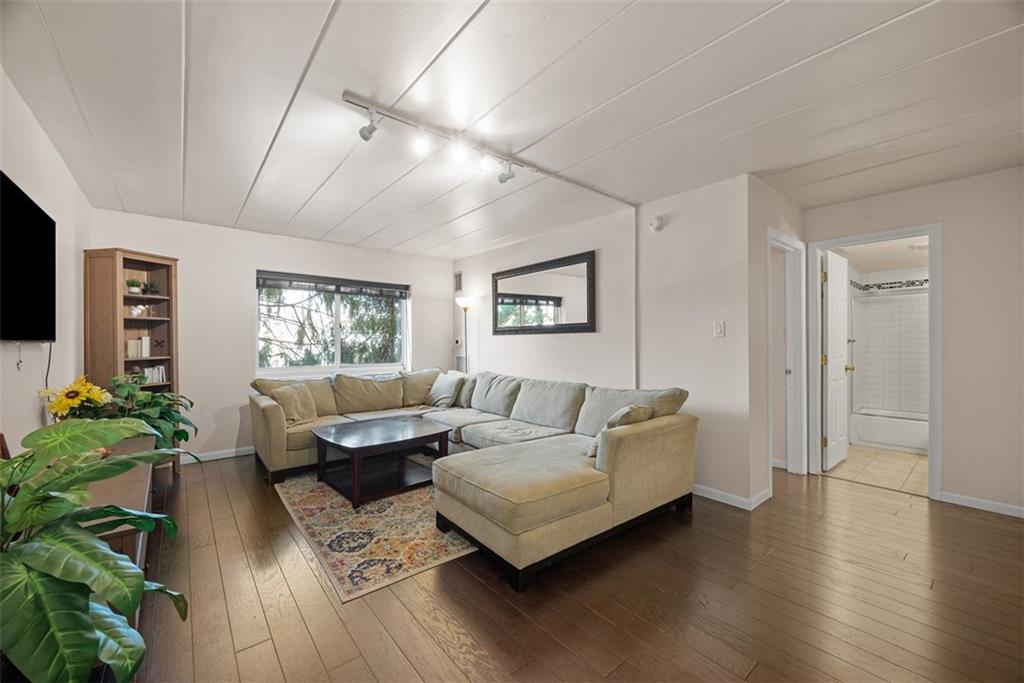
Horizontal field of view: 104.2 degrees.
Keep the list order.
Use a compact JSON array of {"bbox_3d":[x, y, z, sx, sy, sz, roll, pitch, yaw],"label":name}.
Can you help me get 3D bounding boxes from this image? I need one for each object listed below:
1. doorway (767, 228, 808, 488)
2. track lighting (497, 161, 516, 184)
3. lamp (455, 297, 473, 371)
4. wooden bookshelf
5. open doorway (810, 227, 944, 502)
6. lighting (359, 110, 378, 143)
[{"bbox_3d":[2.244,0.162,3.316,0.906,2.058,0.130,0,0,-40],"label":"doorway"},{"bbox_3d":[-0.033,-1.101,2.594,0.110,0.145,0.075,0,0,26],"label":"track lighting"},{"bbox_3d":[-0.628,0.306,5.379,0.270,1.800,0.270,0,0,-40],"label":"lamp"},{"bbox_3d":[-3.330,0.233,3.510,0.370,1.970,0.490,0,0,15],"label":"wooden bookshelf"},{"bbox_3d":[2.959,0.152,3.295,0.130,2.069,0.809,0,0,-40],"label":"open doorway"},{"bbox_3d":[-0.723,-1.088,2.006,0.110,0.155,0.075,0,0,26],"label":"lighting"}]

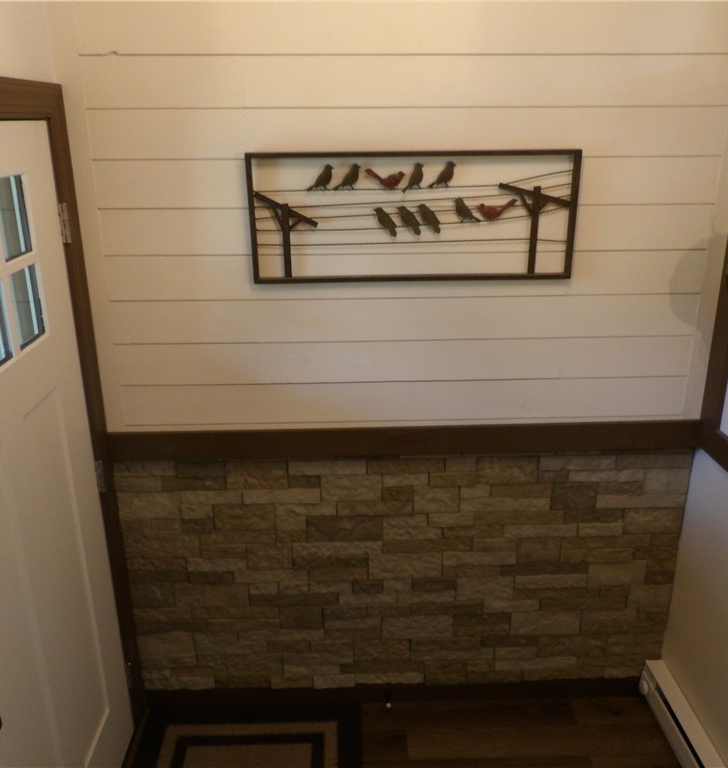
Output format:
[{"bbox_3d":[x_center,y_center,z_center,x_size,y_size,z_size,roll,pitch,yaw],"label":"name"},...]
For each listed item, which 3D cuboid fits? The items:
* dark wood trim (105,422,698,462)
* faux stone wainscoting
[{"bbox_3d":[0.137,0.180,2.252,1.872,0.093,0.025,-1,20,-2],"label":"dark wood trim"},{"bbox_3d":[0.142,0.661,2.428,1.872,0.926,0.032,-1,20,-2],"label":"faux stone wainscoting"}]

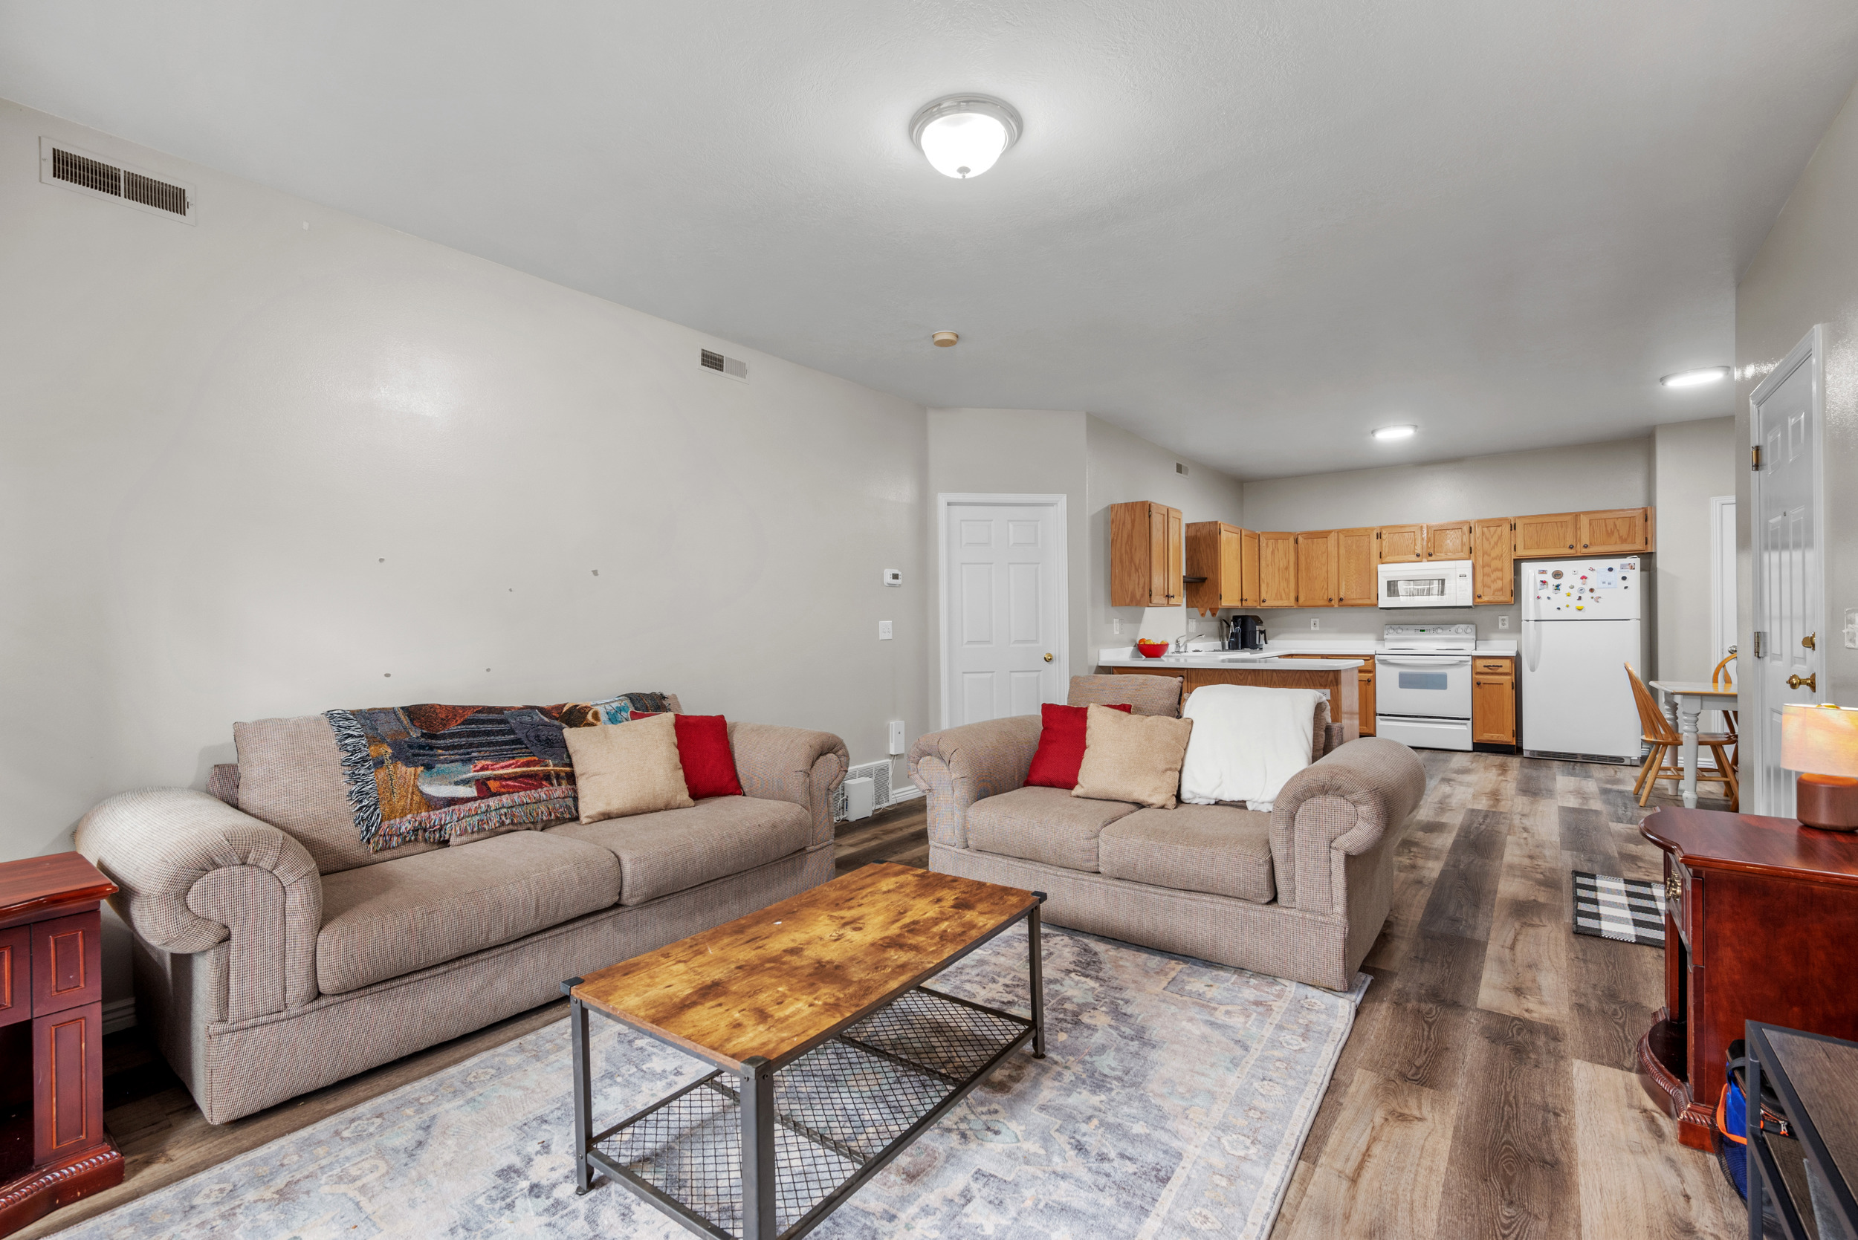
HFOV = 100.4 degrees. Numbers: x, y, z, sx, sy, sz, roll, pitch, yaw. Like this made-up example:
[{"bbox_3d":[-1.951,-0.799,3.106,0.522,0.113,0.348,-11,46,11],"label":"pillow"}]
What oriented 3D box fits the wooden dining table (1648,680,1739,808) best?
[{"bbox_3d":[5.383,0.816,4.758,1.280,0.750,0.920,-1,0,38],"label":"wooden dining table"}]

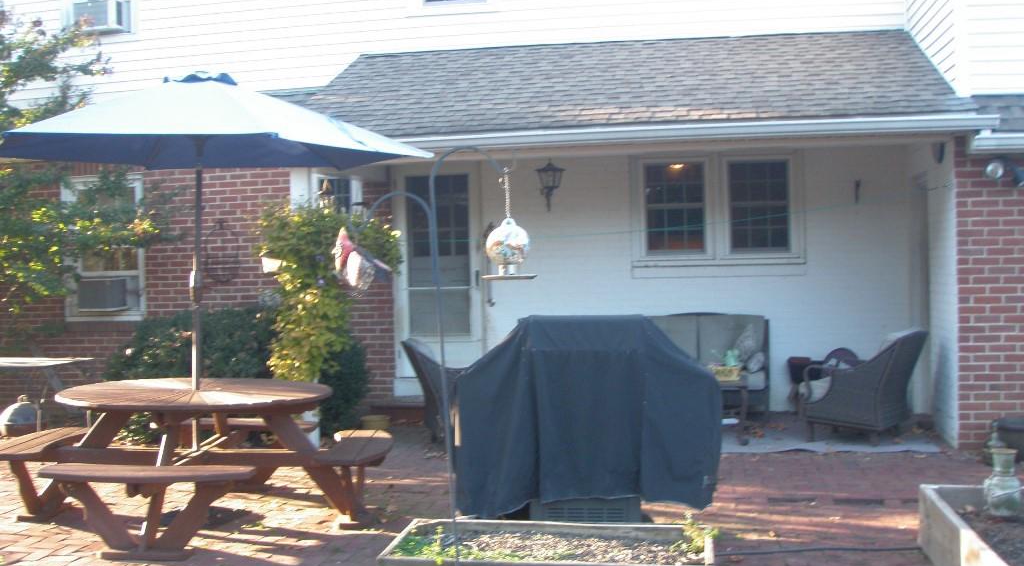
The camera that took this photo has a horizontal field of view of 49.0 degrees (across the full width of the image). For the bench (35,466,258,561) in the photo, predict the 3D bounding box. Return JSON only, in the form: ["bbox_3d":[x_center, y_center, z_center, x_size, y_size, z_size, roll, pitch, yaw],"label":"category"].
[{"bbox_3d":[-1.750,1.113,5.420,1.000,0.450,0.350,-1,1,4],"label":"bench"}]

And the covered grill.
[{"bbox_3d":[0.375,0.721,5.420,1.220,1.120,0.600,-1,1,10],"label":"covered grill"}]

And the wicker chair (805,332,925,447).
[{"bbox_3d":[2.620,0.756,8.400,0.730,0.800,0.660,-1,1,33],"label":"wicker chair"}]

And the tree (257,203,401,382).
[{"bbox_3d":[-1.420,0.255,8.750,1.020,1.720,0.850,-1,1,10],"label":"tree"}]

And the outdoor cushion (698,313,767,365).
[{"bbox_3d":[1.865,0.505,9.550,0.580,0.480,0.160,-1,-8,10],"label":"outdoor cushion"}]

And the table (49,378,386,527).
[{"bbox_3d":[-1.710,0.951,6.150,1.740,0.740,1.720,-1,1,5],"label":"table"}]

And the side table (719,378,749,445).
[{"bbox_3d":[1.455,0.960,8.500,0.700,0.450,0.520,-1,1,10],"label":"side table"}]

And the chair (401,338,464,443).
[{"bbox_3d":[-0.500,0.826,9.000,0.730,0.800,0.660,-2,1,-14],"label":"chair"}]

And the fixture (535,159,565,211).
[{"bbox_3d":[0.335,-0.869,9.970,0.260,0.460,0.280,-1,1,10],"label":"fixture"}]

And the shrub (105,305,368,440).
[{"bbox_3d":[-2.350,0.729,9.700,2.050,1.060,1.050,-1,1,10],"label":"shrub"}]

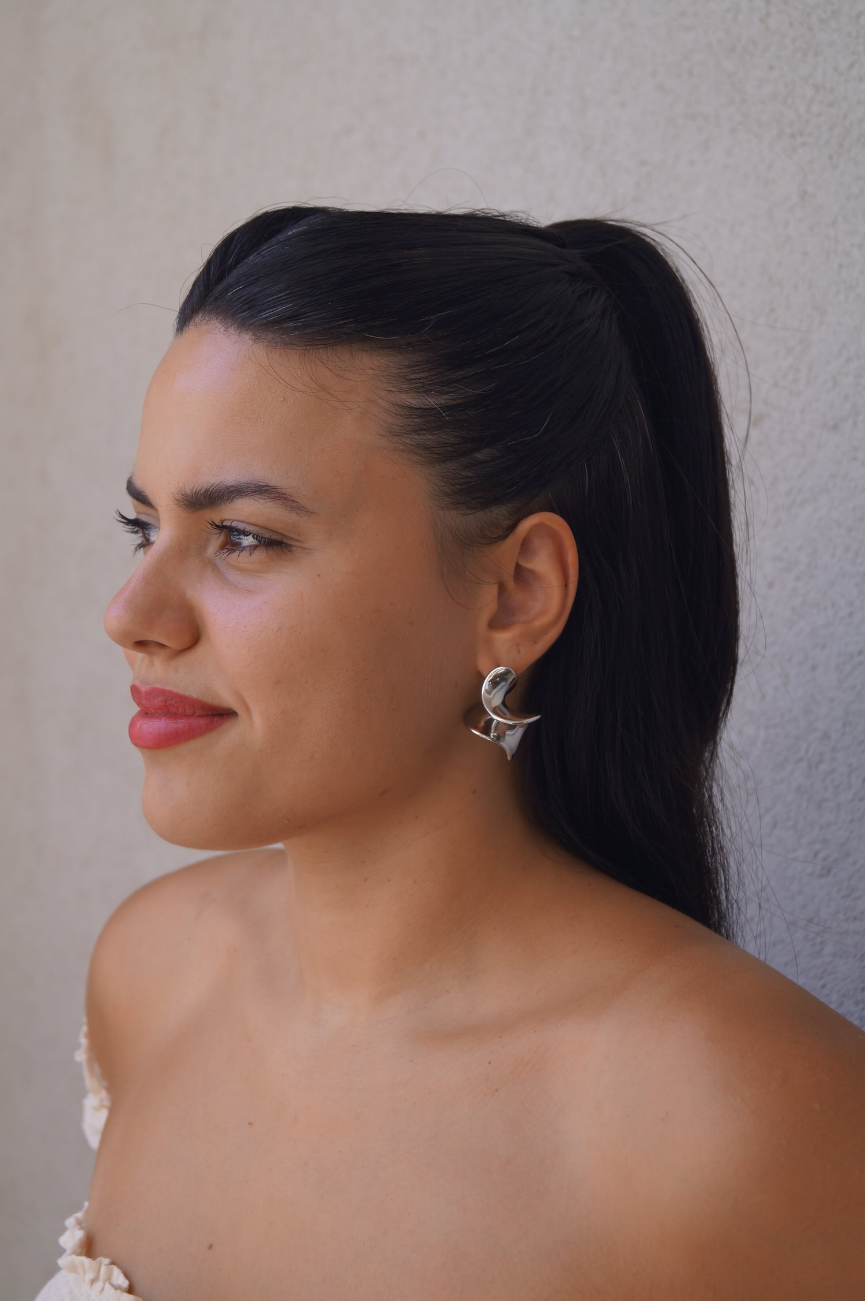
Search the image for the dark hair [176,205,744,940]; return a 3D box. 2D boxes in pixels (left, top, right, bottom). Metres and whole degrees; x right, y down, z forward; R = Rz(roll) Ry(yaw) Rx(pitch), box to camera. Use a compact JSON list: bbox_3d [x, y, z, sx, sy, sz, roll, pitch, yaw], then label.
[{"bbox_3d":[0.010,-0.012,0.745,0.235,0.315,0.165,0,0,-31],"label":"dark hair"}]

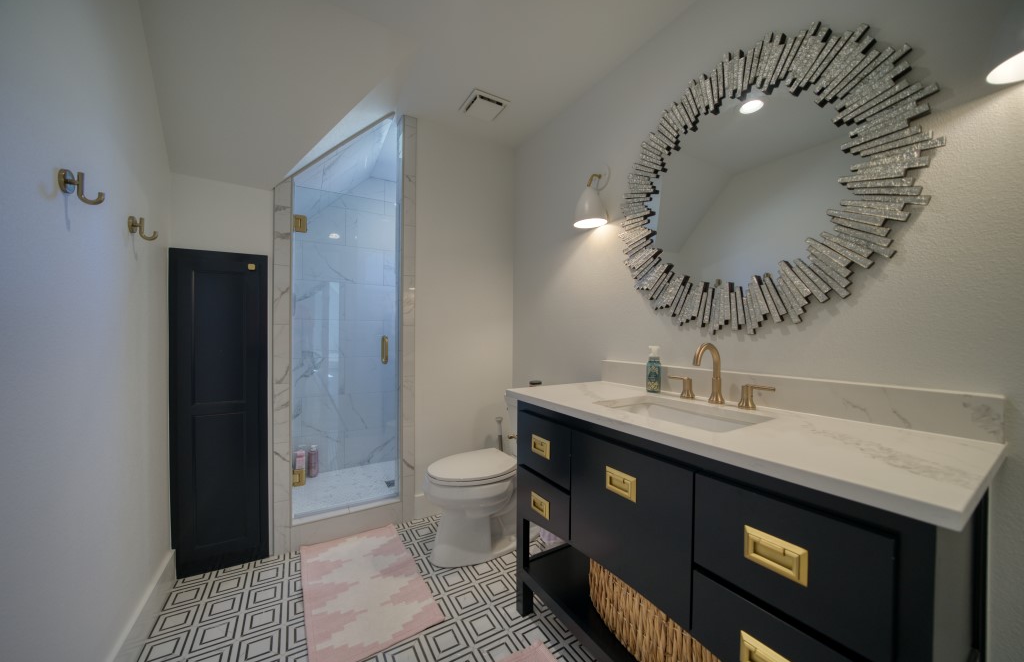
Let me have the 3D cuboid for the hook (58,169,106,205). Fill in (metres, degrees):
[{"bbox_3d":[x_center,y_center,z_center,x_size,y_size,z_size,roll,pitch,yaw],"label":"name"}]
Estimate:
[{"bbox_3d":[-1.166,-0.392,0.933,0.071,0.090,0.064,0,0,-31],"label":"hook"}]

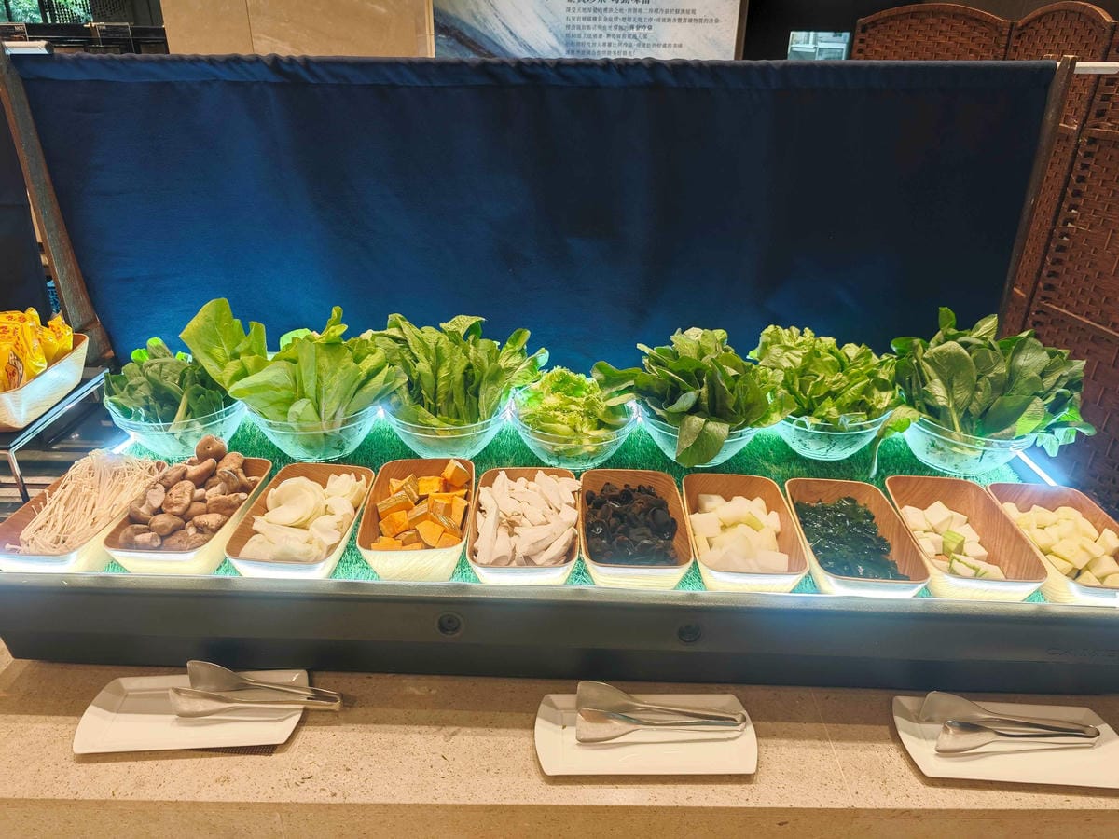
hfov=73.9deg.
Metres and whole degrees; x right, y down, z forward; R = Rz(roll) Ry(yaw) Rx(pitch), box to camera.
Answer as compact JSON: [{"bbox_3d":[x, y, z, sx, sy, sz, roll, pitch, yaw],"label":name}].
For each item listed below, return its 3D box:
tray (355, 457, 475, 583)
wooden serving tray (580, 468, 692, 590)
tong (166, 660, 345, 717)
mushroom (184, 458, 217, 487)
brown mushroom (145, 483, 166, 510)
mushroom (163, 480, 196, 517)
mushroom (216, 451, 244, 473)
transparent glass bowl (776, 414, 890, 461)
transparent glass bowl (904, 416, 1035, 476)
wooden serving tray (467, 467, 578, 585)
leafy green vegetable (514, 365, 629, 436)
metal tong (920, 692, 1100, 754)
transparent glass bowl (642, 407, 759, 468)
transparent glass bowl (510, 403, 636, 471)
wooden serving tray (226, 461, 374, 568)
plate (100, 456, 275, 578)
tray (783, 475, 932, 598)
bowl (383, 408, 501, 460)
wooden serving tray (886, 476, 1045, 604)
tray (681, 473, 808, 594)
[{"bbox_3d":[-0.208,0.156,1.131,0.153,0.080,0.246,0,28,-2],"label":"tray"},{"bbox_3d":[0.110,0.172,1.135,0.153,0.065,0.245,2,28,0],"label":"wooden serving tray"},{"bbox_3d":[-0.418,0.378,1.035,0.228,0.050,0.056,2,28,2],"label":"tong"},{"bbox_3d":[-0.552,0.081,1.142,0.049,0.039,0.044,2,28,0],"label":"mushroom"},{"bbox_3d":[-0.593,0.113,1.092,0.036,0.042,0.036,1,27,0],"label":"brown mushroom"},{"bbox_3d":[-0.560,0.116,1.096,0.047,0.041,0.047,2,28,0],"label":"mushroom"},{"bbox_3d":[-0.515,0.066,1.164,0.043,0.034,0.042,2,28,0],"label":"mushroom"},{"bbox_3d":[0.490,0.016,1.403,0.231,0.104,0.231,2,25,2],"label":"transparent glass bowl"},{"bbox_3d":[0.746,0.039,1.361,0.231,0.104,0.231,1,25,0],"label":"transparent glass bowl"},{"bbox_3d":[-0.049,0.167,1.101,0.153,0.069,0.265,1,25,1],"label":"wooden serving tray"},{"bbox_3d":[0.022,-0.029,1.333,0.200,0.130,0.185,1,27,0],"label":"leafy green vegetable"},{"bbox_3d":[0.601,0.407,0.980,0.223,0.055,0.053,2,28,2],"label":"metal tong"},{"bbox_3d":[0.255,0.029,1.371,0.231,0.104,0.231,2,25,2],"label":"transparent glass bowl"},{"bbox_3d":[0.024,0.024,1.361,0.225,0.107,0.225,1,27,0],"label":"transparent glass bowl"},{"bbox_3d":[-0.380,0.163,1.128,0.153,0.065,0.245,2,28,1],"label":"wooden serving tray"},{"bbox_3d":[-0.541,0.151,1.124,0.153,0.069,0.265,2,25,3],"label":"plate"},{"bbox_3d":[0.435,0.187,1.124,0.153,0.065,0.245,3,28,2],"label":"tray"},{"bbox_3d":[-0.210,0.010,1.383,0.225,0.107,0.225,1,27,0],"label":"bowl"},{"bbox_3d":[0.577,0.182,1.085,0.153,0.069,0.265,3,25,5],"label":"wooden serving tray"},{"bbox_3d":[0.270,0.179,1.130,0.153,0.065,0.245,2,28,1],"label":"tray"}]

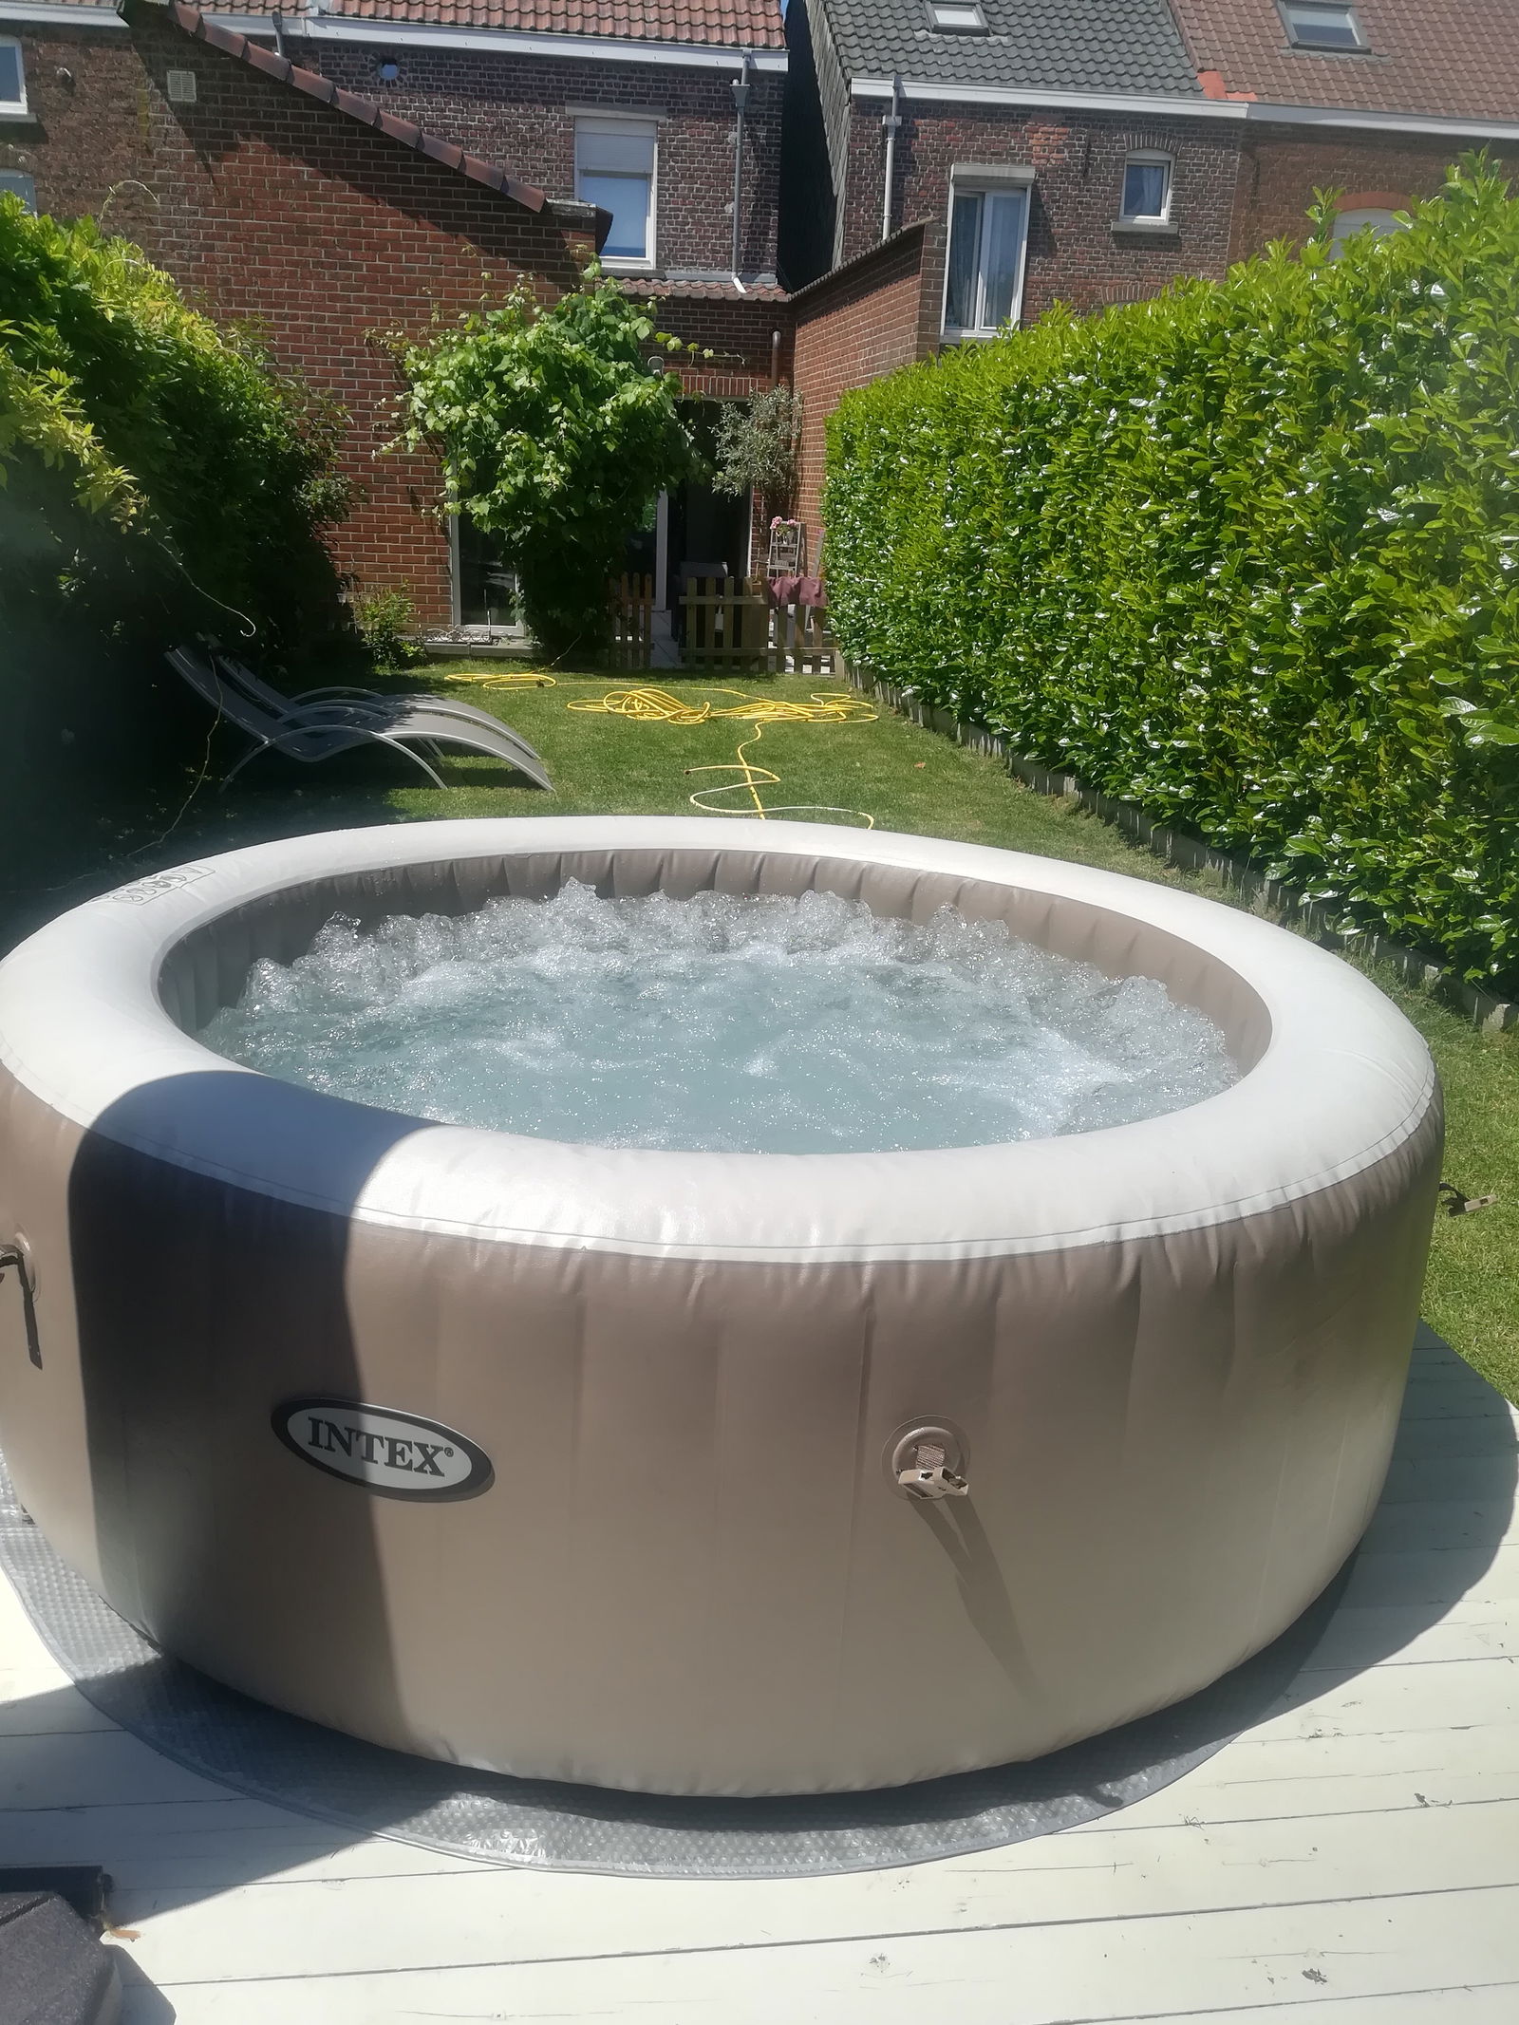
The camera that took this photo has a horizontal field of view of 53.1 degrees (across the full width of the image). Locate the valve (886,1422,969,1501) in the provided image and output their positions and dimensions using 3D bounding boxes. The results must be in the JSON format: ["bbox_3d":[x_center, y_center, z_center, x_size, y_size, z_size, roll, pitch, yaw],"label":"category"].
[{"bbox_3d":[0.157,0.417,1.415,0.078,0.076,0.045,-1,18,-12],"label":"valve"}]

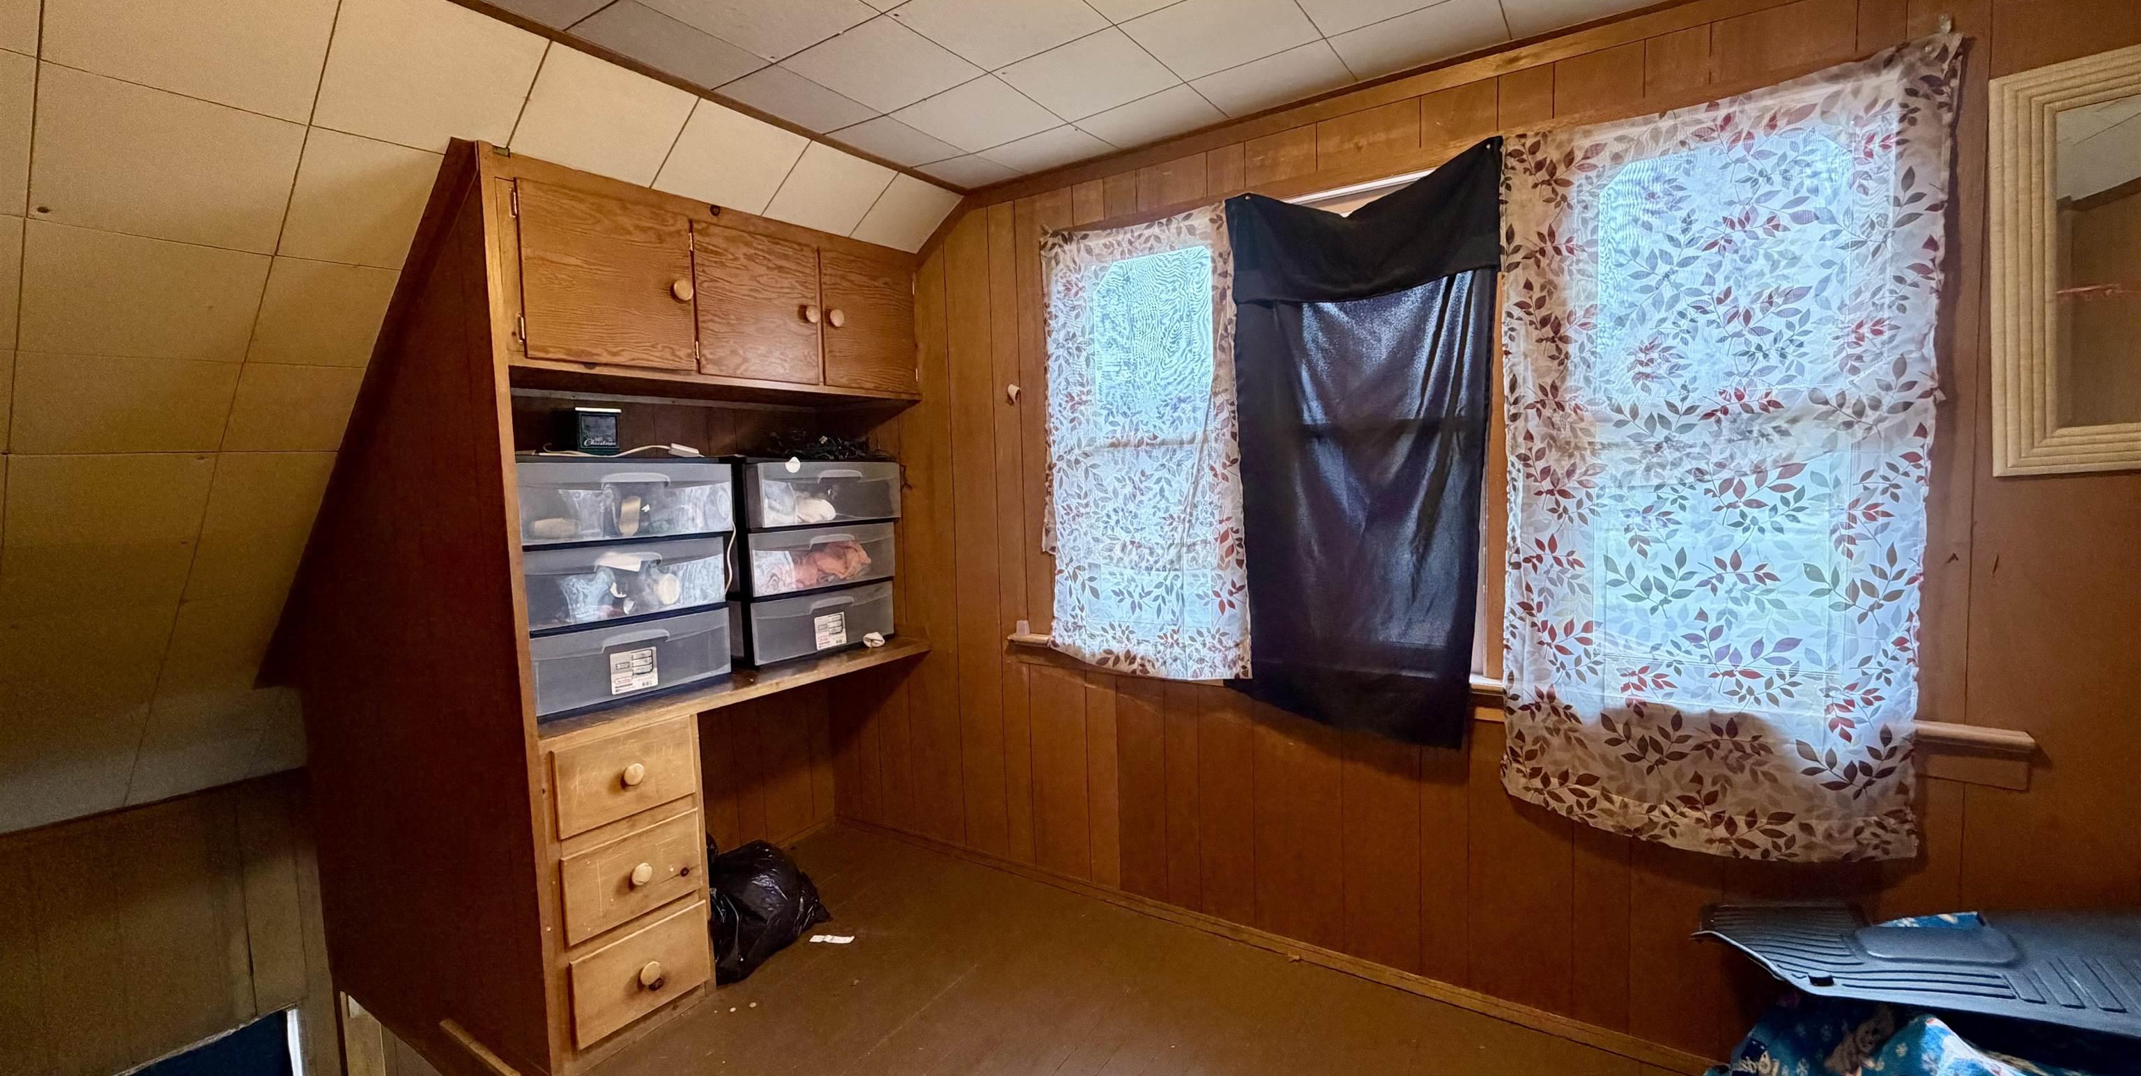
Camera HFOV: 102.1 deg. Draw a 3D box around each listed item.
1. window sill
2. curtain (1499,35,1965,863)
[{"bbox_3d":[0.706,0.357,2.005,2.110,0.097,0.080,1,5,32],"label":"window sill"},{"bbox_3d":[1.158,-0.131,1.598,0.653,1.333,0.079,1,4,34],"label":"curtain"}]

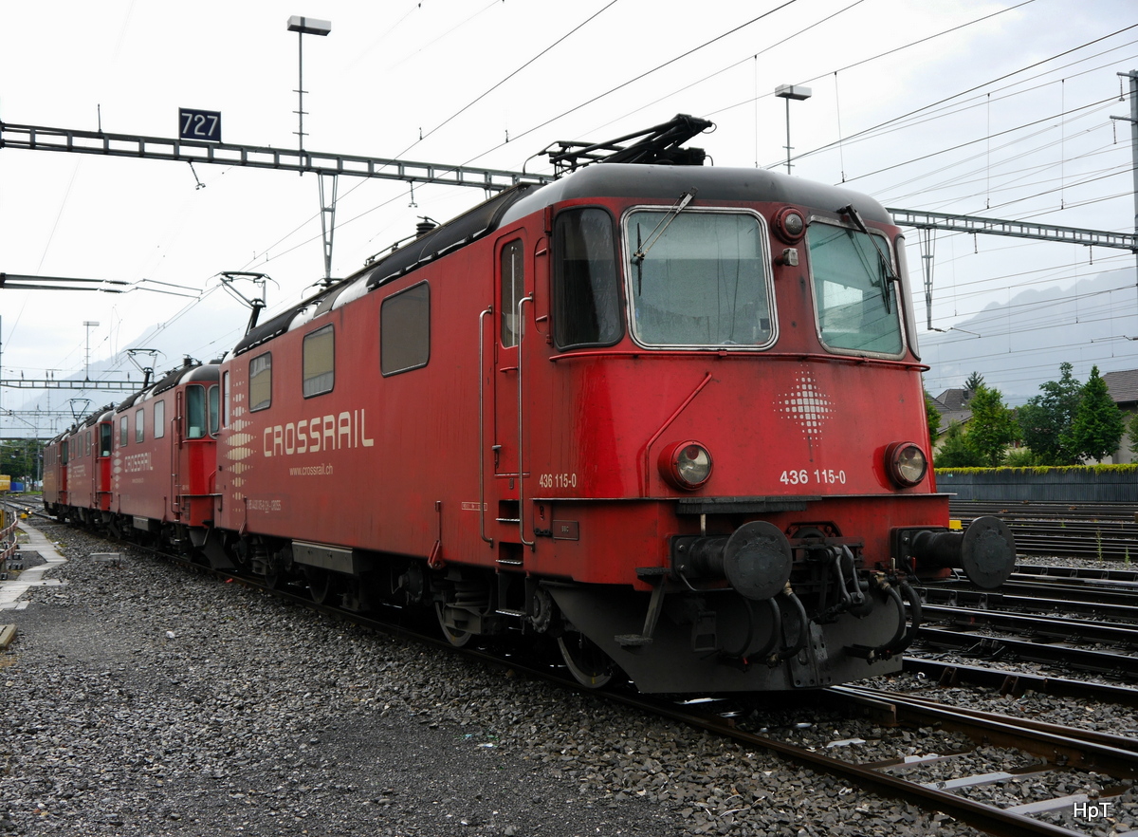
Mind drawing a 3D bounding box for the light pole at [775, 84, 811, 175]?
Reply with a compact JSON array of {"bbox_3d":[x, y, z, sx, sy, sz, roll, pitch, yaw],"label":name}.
[{"bbox_3d":[5.554,-6.792,32.700,0.830,2.995,0.400,1,-3,-25],"label":"light pole"}]

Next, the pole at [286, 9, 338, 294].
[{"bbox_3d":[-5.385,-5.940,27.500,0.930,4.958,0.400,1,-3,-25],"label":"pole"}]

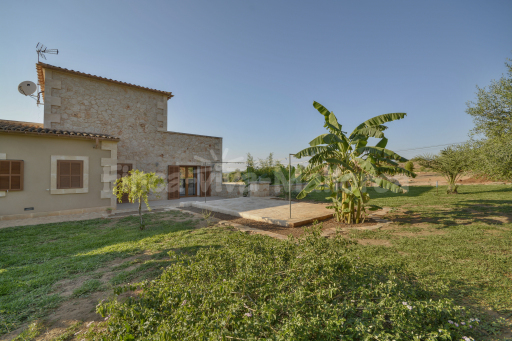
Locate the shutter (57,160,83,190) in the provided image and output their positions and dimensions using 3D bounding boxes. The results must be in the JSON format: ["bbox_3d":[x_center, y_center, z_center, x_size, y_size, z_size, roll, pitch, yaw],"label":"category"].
[{"bbox_3d":[-7.600,0.180,8.750,0.830,1.160,0.050,0,-1,-41],"label":"shutter"}]

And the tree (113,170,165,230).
[{"bbox_3d":[-3.740,0.950,6.800,1.500,1.900,1.400,0,-1,0],"label":"tree"}]

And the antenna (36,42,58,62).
[{"bbox_3d":[-10.600,-6.000,10.850,1.100,0.950,0.500,0,-1,-1],"label":"antenna"}]

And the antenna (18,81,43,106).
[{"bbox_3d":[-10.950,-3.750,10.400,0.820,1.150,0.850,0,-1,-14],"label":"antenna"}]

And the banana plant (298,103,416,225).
[{"bbox_3d":[3.450,-0.290,7.400,3.900,4.250,3.600,0,-1,0],"label":"banana plant"}]

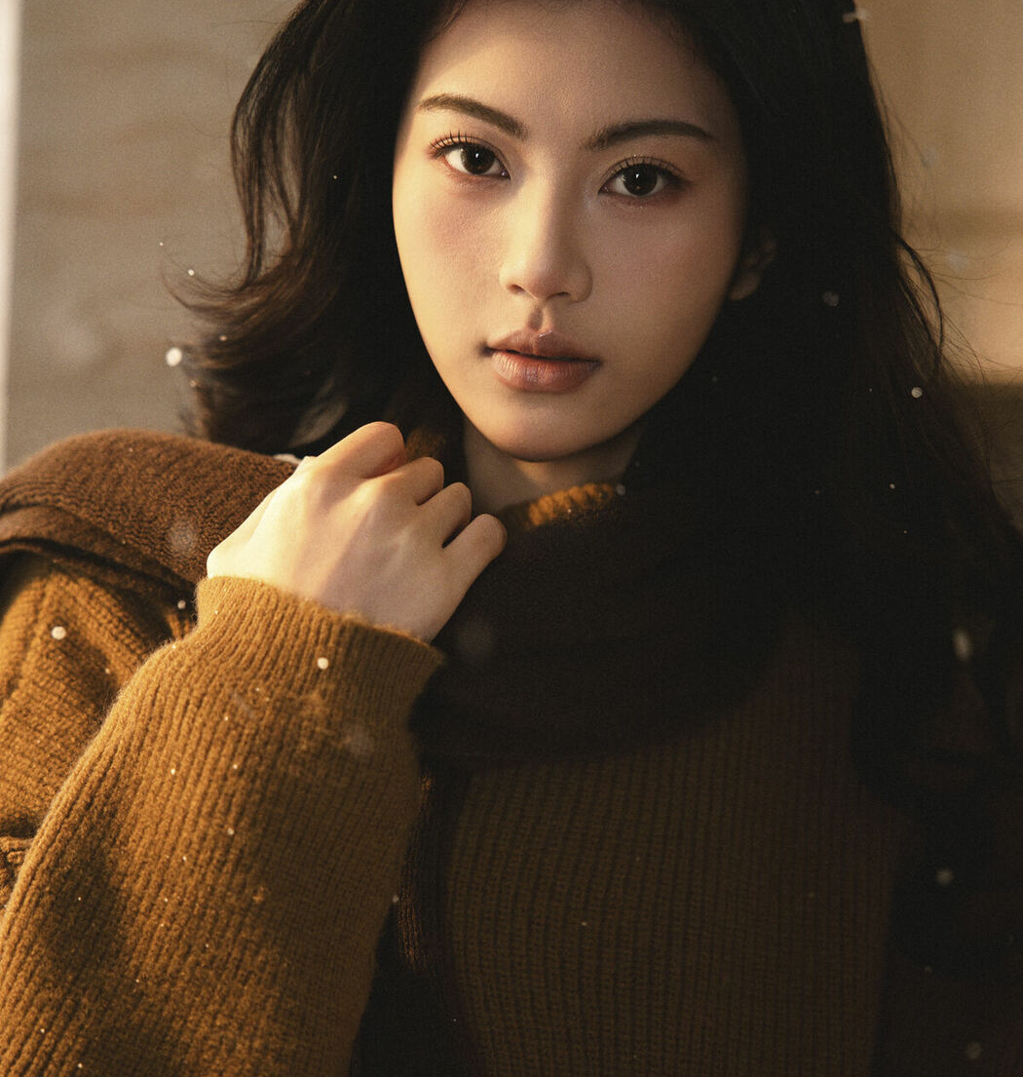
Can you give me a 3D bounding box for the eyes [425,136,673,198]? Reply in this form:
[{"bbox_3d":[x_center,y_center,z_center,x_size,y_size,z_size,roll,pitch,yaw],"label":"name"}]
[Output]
[{"bbox_3d":[0.017,-0.135,1.085,0.091,0.018,0.022,6,5,14],"label":"eyes"}]

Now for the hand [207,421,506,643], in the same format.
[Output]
[{"bbox_3d":[-0.054,0.002,1.060,0.082,0.092,0.065,36,0,11],"label":"hand"}]

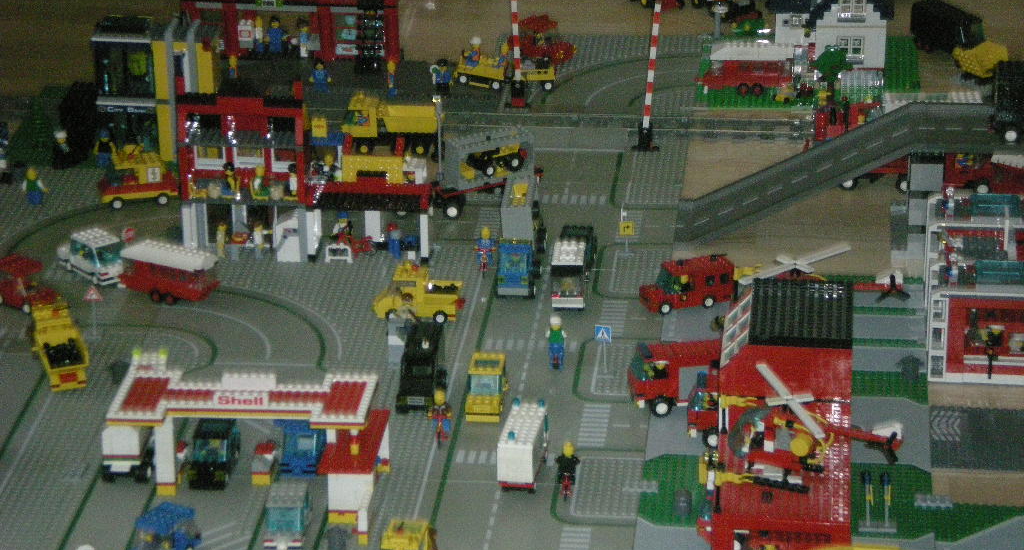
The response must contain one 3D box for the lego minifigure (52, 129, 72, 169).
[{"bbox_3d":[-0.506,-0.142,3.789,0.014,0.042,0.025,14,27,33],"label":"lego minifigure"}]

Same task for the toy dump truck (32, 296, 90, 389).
[{"bbox_3d":[-0.444,0.069,3.310,0.041,0.048,0.135,-7,23,-14],"label":"toy dump truck"}]

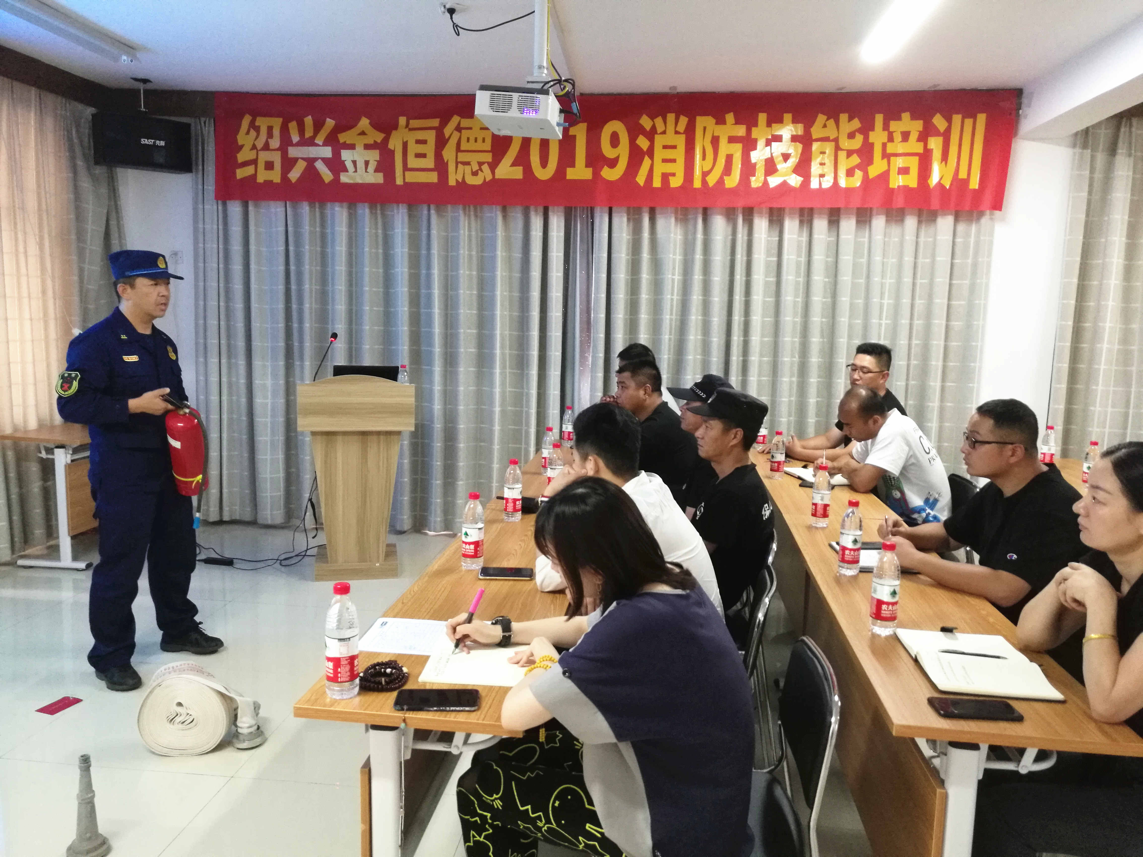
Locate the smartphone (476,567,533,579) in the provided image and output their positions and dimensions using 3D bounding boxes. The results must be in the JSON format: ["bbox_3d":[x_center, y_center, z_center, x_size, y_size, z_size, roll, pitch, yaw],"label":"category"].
[{"bbox_3d":[-0.193,0.435,2.662,0.156,0.009,0.077,1,8,0],"label":"smartphone"}]

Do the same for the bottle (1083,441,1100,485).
[{"bbox_3d":[2.479,0.176,4.243,0.064,0.231,0.064,2,8,6],"label":"bottle"}]

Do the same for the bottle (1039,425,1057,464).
[{"bbox_3d":[2.523,0.102,4.712,0.066,0.221,0.066,2,8,6],"label":"bottle"}]

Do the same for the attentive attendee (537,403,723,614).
[{"bbox_3d":[0.225,0.539,2.828,0.660,1.240,0.540,4,8,18],"label":"attentive attendee"}]

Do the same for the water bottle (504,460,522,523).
[{"bbox_3d":[-0.214,0.228,3.310,0.066,0.230,0.066,1,8,0],"label":"water bottle"}]

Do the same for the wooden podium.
[{"bbox_3d":[-1.231,0.250,5.137,0.645,1.155,0.480,0,8,-13],"label":"wooden podium"}]

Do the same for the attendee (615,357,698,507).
[{"bbox_3d":[0.307,0.321,4.329,0.740,1.305,0.550,2,8,7],"label":"attendee"}]

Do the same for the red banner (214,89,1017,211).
[{"bbox_3d":[0.153,-1.718,5.485,4.920,0.690,0.030,2,8,6],"label":"red banner"}]

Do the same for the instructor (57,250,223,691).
[{"bbox_3d":[-1.721,0.135,3.607,0.490,1.700,0.540,4,8,19],"label":"instructor"}]

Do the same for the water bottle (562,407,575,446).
[{"bbox_3d":[-0.015,-0.013,5.094,0.066,0.221,0.066,2,8,6],"label":"water bottle"}]

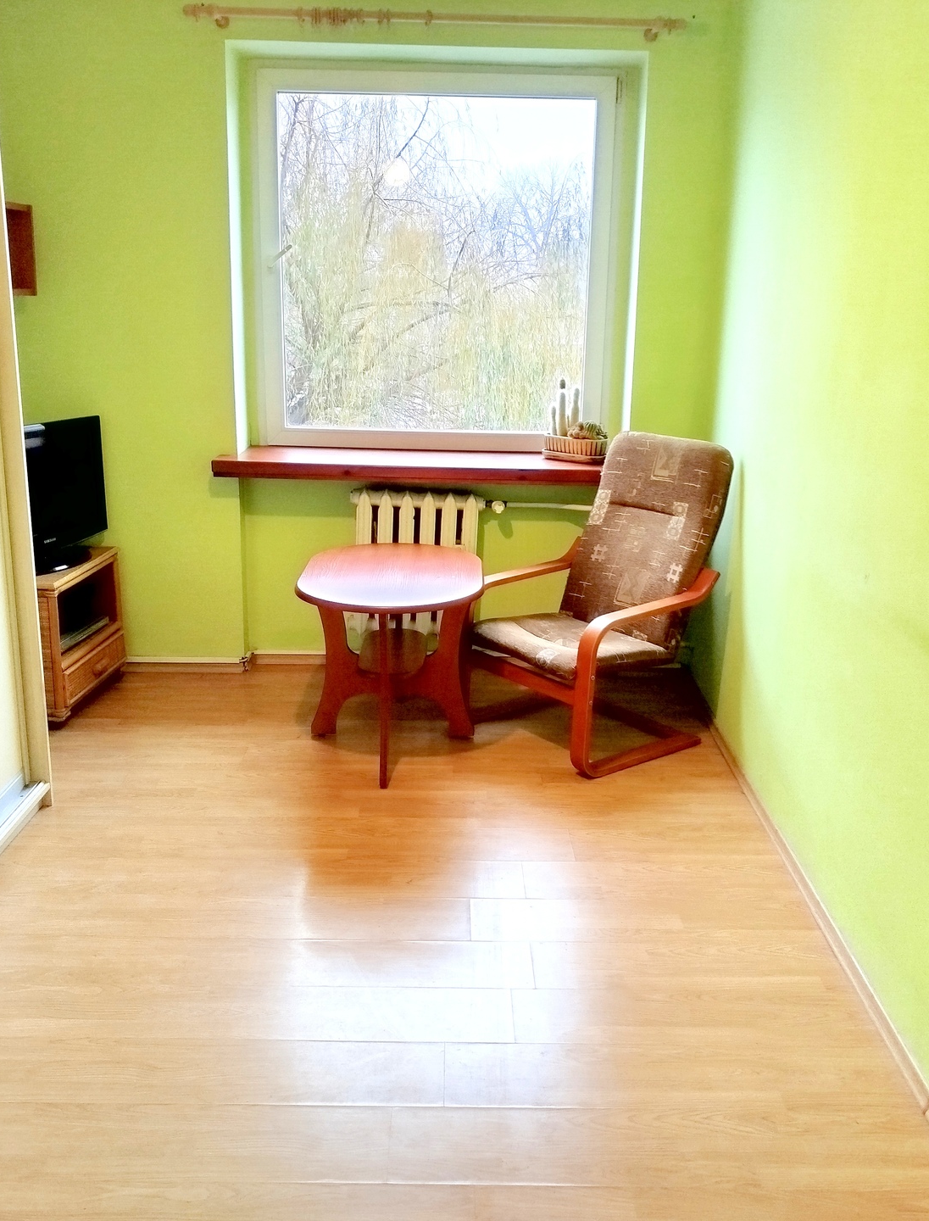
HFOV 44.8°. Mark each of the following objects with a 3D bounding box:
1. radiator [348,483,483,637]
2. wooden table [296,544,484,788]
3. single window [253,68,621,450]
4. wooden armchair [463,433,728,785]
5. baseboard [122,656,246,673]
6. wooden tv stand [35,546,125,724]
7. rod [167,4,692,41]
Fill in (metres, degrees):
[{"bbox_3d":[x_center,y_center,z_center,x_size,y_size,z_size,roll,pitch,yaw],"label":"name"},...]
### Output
[{"bbox_3d":[-0.194,-0.191,4.433,0.510,0.590,0.150,1,15,0],"label":"radiator"},{"bbox_3d":[-0.239,0.155,3.806,0.600,0.575,0.970,1,15,0],"label":"wooden table"},{"bbox_3d":[-0.103,-1.351,4.459,1.410,1.425,0.090,1,15,0],"label":"single window"},{"bbox_3d":[0.472,-0.058,3.872,0.750,0.985,0.650,-10,18,-37],"label":"wooden armchair"},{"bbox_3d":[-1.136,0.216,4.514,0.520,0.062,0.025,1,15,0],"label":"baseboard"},{"bbox_3d":[-1.553,0.081,4.113,0.410,0.510,0.610,2,15,2],"label":"wooden tv stand"},{"bbox_3d":[-0.098,-2.003,3.848,1.700,0.075,0.160,1,15,0],"label":"rod"}]

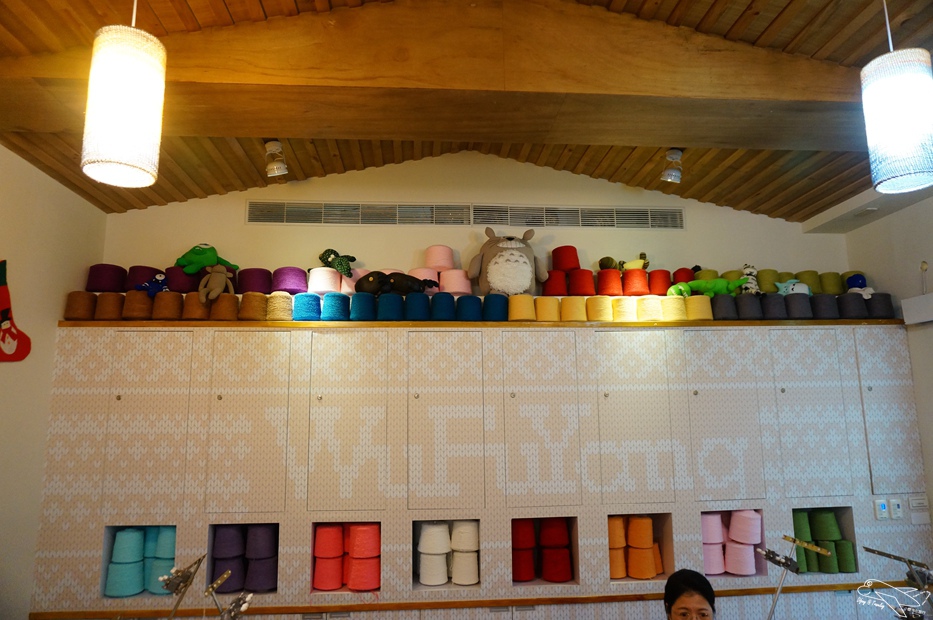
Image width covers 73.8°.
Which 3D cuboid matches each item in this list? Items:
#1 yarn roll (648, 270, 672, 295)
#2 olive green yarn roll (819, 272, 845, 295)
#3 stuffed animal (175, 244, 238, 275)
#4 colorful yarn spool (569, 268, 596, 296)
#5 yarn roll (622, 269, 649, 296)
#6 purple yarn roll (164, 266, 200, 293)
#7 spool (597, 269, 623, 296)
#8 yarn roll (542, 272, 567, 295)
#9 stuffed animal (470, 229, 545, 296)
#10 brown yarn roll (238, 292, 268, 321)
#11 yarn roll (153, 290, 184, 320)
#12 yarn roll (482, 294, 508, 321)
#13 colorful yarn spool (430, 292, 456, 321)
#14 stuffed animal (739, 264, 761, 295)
[{"bbox_3d":[1.354,-0.173,4.340,0.163,0.187,0.163,-1,-9,0],"label":"yarn roll"},{"bbox_3d":[2.572,-0.167,4.398,0.153,0.173,0.153,-1,-9,0],"label":"olive green yarn roll"},{"bbox_3d":[-1.717,-0.334,4.111,0.390,0.200,0.230,-2,-9,5],"label":"stuffed animal"},{"bbox_3d":[0.751,-0.165,4.046,0.187,0.176,0.187,0,-8,-5],"label":"colorful yarn spool"},{"bbox_3d":[1.117,-0.169,4.079,0.182,0.181,0.182,0,-8,-5],"label":"yarn roll"},{"bbox_3d":[-1.862,-0.177,4.094,0.216,0.184,0.216,0,-9,-5],"label":"purple yarn roll"},{"bbox_3d":[0.938,-0.165,4.076,0.164,0.180,0.164,0,-10,-4],"label":"spool"},{"bbox_3d":[0.575,-0.161,4.029,0.175,0.171,0.175,0,-8,-5],"label":"yarn roll"},{"bbox_3d":[0.277,-0.315,4.044,0.517,0.468,0.275,0,-9,-5],"label":"stuffed animal"},{"bbox_3d":[-1.261,-0.003,3.685,0.162,0.175,0.162,0,-10,-4],"label":"brown yarn roll"},{"bbox_3d":[-1.738,-0.008,3.627,0.161,0.173,0.161,0,-9,-5],"label":"yarn roll"},{"bbox_3d":[0.178,0.003,3.784,0.152,0.168,0.152,-1,-10,0],"label":"yarn roll"},{"bbox_3d":[-0.137,-0.001,3.763,0.154,0.175,0.154,-1,-10,0],"label":"colorful yarn spool"},{"bbox_3d":[1.829,-0.185,3.988,0.148,0.219,0.120,0,-8,-5],"label":"stuffed animal"}]

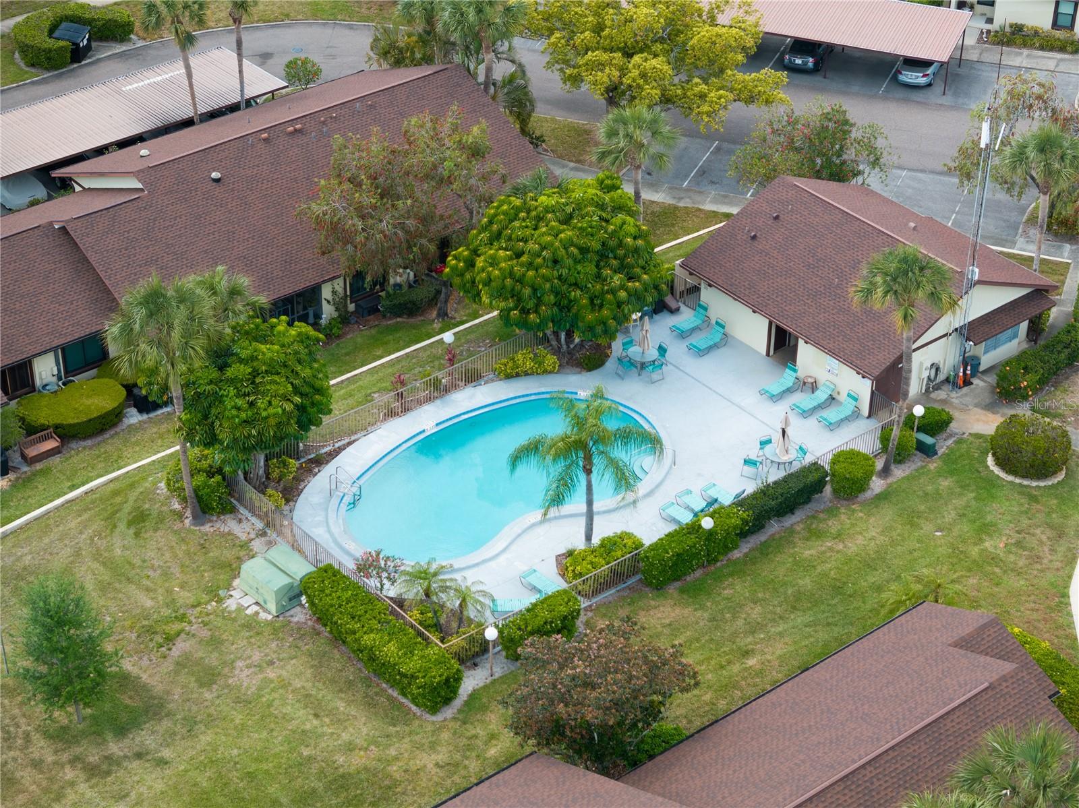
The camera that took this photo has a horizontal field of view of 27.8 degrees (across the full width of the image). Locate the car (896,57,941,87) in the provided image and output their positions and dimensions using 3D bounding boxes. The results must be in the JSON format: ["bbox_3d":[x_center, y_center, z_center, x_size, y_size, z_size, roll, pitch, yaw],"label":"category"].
[{"bbox_3d":[18.466,-16.728,104.872,1.820,1.450,4.750,11,36,16],"label":"car"}]

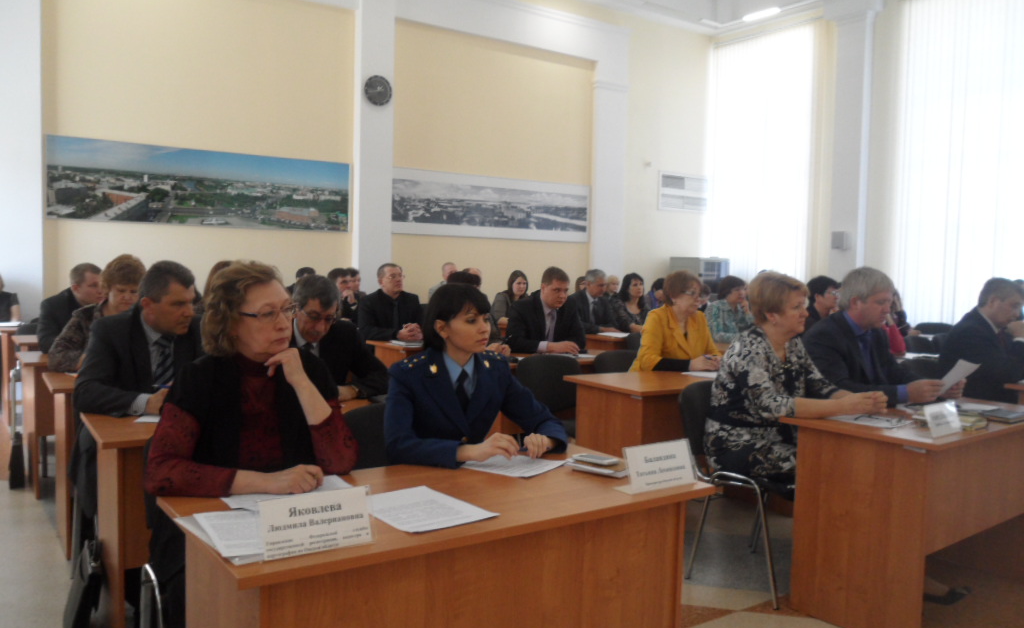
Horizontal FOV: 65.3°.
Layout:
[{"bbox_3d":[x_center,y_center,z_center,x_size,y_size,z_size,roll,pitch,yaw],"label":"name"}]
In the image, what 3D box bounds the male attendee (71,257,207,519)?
[{"bbox_3d":[-1.350,0.450,3.063,0.600,1.300,0.770,-1,4,-35],"label":"male attendee"}]

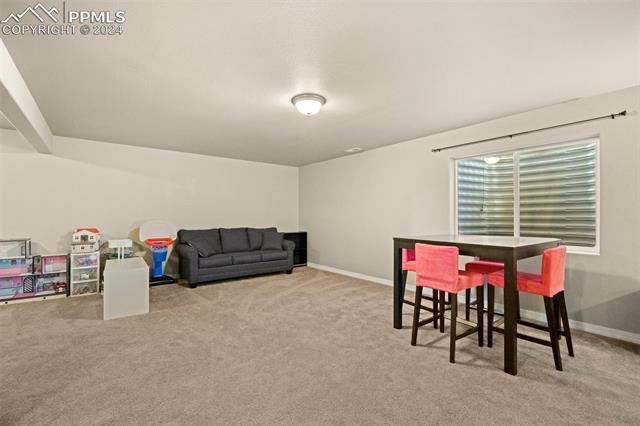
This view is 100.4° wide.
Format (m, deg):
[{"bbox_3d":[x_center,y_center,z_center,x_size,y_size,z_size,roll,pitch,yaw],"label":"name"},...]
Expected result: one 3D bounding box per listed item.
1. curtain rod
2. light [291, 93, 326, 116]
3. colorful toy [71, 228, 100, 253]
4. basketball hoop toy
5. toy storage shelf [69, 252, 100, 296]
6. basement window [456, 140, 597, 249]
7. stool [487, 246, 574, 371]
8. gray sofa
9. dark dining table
[{"bbox_3d":[2.382,-0.965,3.385,0.100,0.060,1.986,1,-1,-40],"label":"curtain rod"},{"bbox_3d":[-0.122,-1.165,2.931,0.376,0.176,0.376,0,-1,0],"label":"light"},{"bbox_3d":[-3.790,0.447,4.321,0.323,0.366,0.260,1,-1,-36],"label":"colorful toy"},{"bbox_3d":[-3.034,0.726,5.048,0.634,1.177,0.520,1,-1,-38],"label":"basketball hoop toy"},{"bbox_3d":[-3.800,0.966,4.341,0.323,0.671,0.370,1,-1,-36],"label":"toy storage shelf"},{"bbox_3d":[2.483,-0.171,3.397,0.100,1.243,1.473,1,-1,-40],"label":"basement window"},{"bbox_3d":[1.920,0.790,2.461,0.410,0.952,0.527,1,-1,-38],"label":"stool"},{"bbox_3d":[-1.688,0.846,5.570,2.135,0.958,0.915,1,-1,-37],"label":"gray sofa"},{"bbox_3d":[1.677,0.780,2.903,1.249,0.988,1.161,1,-1,-35],"label":"dark dining table"}]

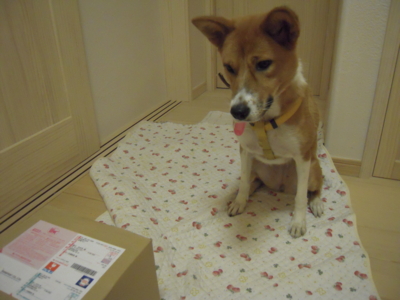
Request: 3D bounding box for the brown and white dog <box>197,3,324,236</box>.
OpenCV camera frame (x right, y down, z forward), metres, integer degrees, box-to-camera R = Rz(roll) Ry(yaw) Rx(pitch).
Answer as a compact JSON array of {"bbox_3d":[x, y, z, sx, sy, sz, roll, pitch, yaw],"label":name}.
[{"bbox_3d":[0.211,-0.120,0.972,0.300,0.555,0.420,8,25,23],"label":"brown and white dog"}]

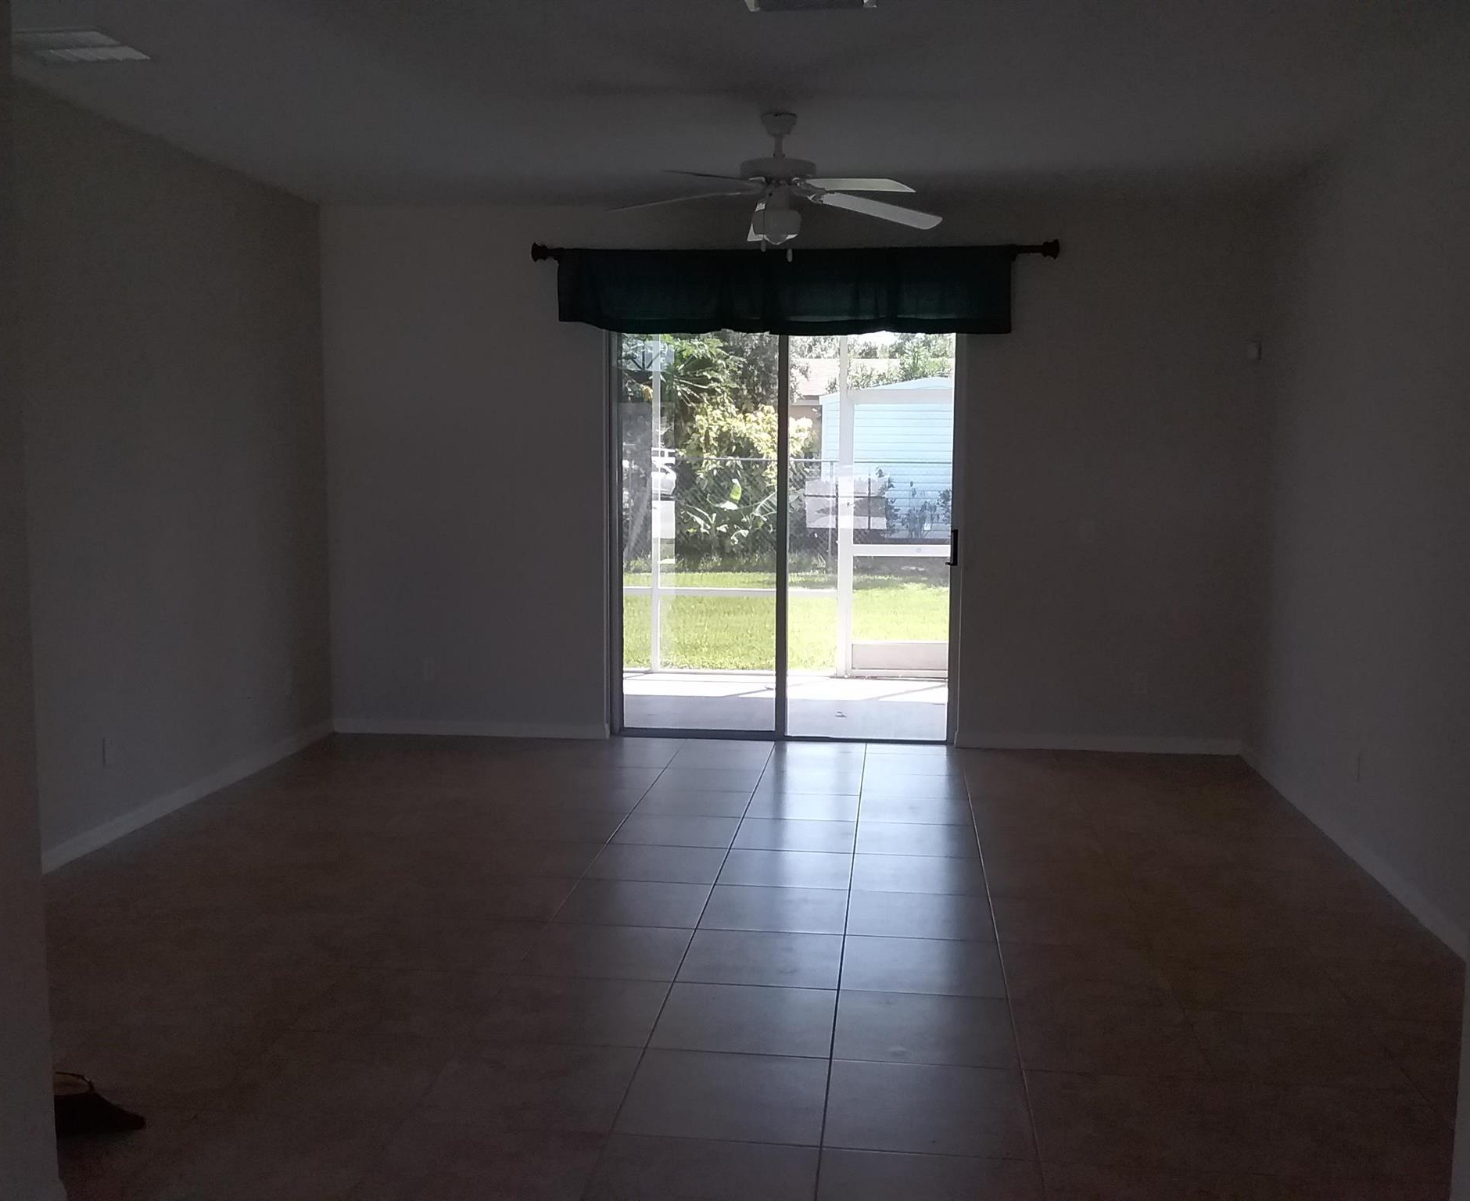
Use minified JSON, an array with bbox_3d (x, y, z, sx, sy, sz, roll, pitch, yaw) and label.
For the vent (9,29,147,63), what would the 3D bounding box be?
[{"bbox_3d":[-2.064,-1.704,4.453,0.370,0.030,0.350,1,6,7],"label":"vent"}]

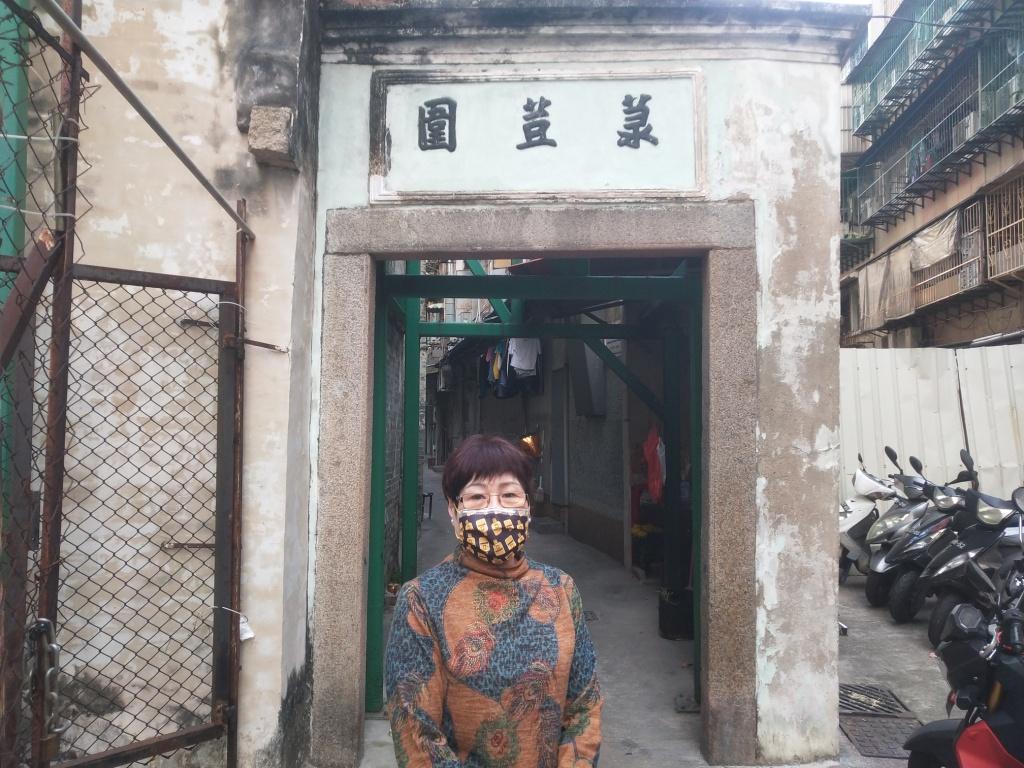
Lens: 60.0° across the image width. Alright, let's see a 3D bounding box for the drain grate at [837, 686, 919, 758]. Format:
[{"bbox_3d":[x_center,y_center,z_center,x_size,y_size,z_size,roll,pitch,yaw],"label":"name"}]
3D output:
[{"bbox_3d":[1.889,1.747,4.623,0.421,0.040,1.197,0,-3,7],"label":"drain grate"}]

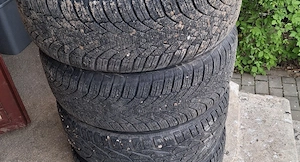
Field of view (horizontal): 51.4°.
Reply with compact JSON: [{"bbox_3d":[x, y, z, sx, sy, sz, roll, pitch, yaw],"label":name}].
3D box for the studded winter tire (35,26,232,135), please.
[{"bbox_3d":[-0.039,-0.123,1.141,0.688,0.241,0.688,-4,39,0],"label":"studded winter tire"}]

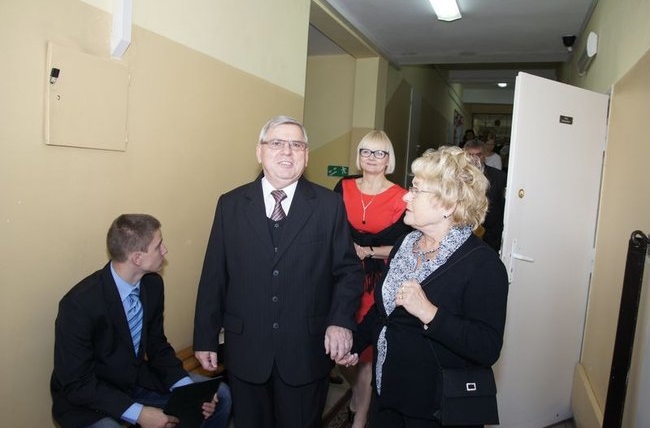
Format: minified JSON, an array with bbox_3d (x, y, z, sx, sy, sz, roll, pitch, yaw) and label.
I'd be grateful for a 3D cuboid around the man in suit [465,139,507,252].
[{"bbox_3d":[1.155,0.312,3.680,0.560,1.790,0.340,6,6,23],"label":"man in suit"}]

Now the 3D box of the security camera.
[{"bbox_3d":[2.413,-1.681,4.450,0.120,0.130,0.160,6,6,23],"label":"security camera"}]

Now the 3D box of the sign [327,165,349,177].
[{"bbox_3d":[0.179,-0.564,5.950,0.300,0.150,0.020,6,6,23],"label":"sign"}]

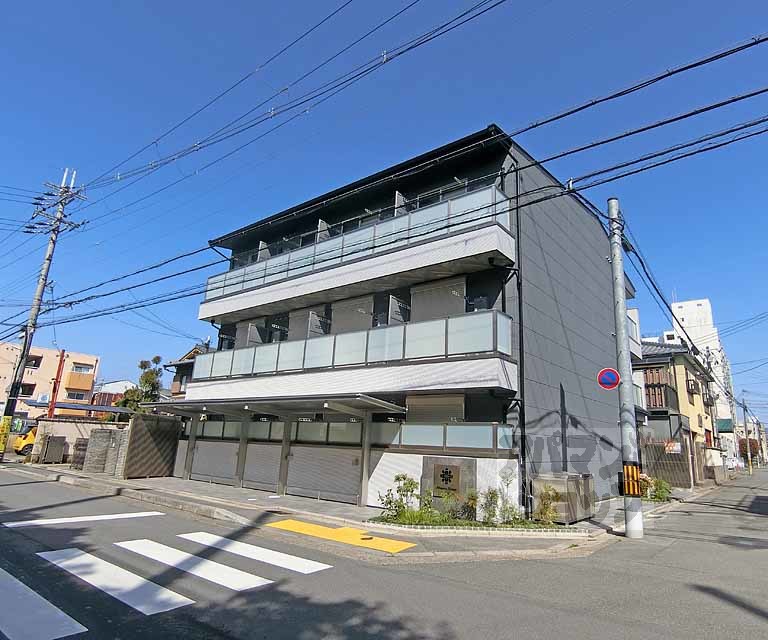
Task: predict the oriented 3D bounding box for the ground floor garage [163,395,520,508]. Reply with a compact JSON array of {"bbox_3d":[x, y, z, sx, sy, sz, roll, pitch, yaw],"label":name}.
[{"bbox_3d":[-2.459,3.802,13.030,12.900,2.650,2.600,-9,-19,35],"label":"ground floor garage"}]

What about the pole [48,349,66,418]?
[{"bbox_3d":[-16.369,4.173,21.761,0.270,5.600,0.270,-9,-19,35],"label":"pole"}]

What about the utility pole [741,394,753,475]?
[{"bbox_3d":[35.373,10.928,42.727,0.300,7.900,0.300,-9,-19,35],"label":"utility pole"}]

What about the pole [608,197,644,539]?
[{"bbox_3d":[5.113,0.655,9.384,0.300,7.310,0.300,-8,-20,40],"label":"pole"}]

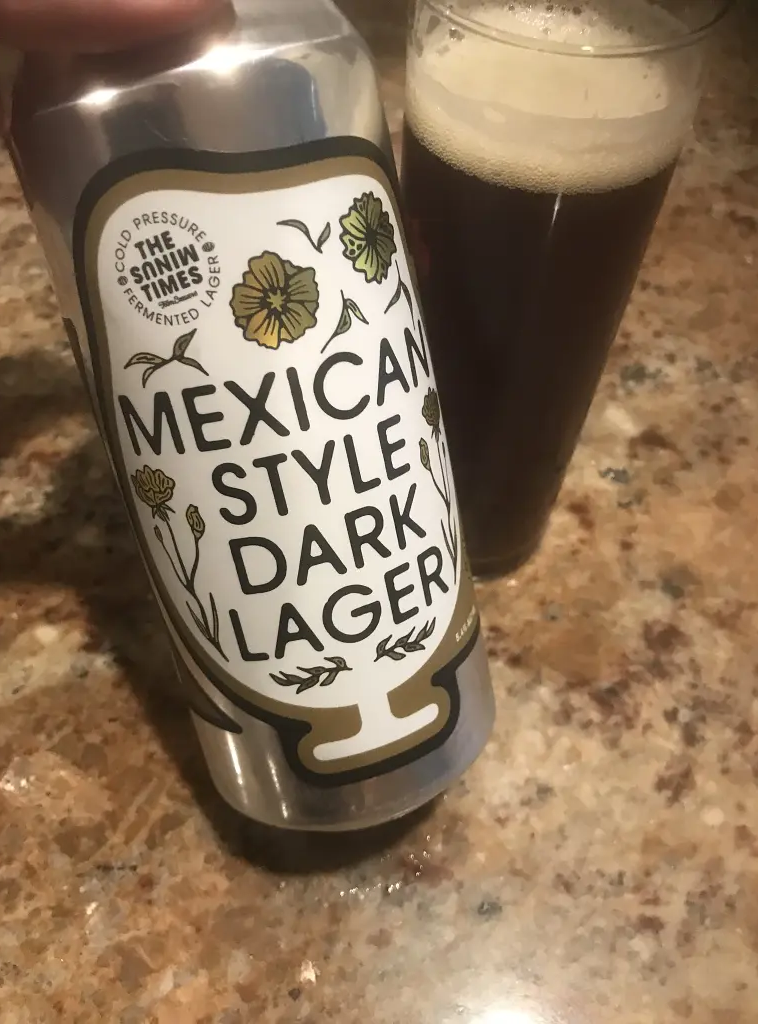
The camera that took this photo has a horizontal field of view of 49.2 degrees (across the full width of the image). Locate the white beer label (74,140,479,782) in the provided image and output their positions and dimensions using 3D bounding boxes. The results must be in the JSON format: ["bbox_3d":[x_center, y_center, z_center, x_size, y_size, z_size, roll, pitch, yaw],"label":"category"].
[{"bbox_3d":[-0.012,-0.005,0.149,0.061,0.115,0.021,-17,20,-13],"label":"white beer label"}]

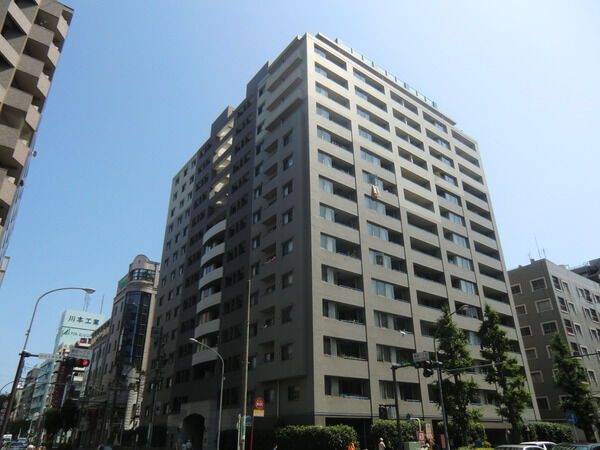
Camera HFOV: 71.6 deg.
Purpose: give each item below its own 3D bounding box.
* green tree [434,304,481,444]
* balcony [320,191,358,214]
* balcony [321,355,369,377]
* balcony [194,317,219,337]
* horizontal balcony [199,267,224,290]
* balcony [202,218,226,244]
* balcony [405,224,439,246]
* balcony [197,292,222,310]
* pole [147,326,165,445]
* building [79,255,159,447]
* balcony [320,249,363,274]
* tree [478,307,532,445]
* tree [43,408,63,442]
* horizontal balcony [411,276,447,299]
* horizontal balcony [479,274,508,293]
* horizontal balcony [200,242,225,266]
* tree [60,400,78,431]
[{"bbox_3d":[11.935,11.542,31.652,3.300,10.400,3.300,18,-31,-33],"label":"green tree"},{"bbox_3d":[3.325,-1.800,39.558,4.800,1.450,1.400,18,-32,-32],"label":"balcony"},{"bbox_3d":[3.350,11.370,32.960,4.800,1.450,1.400,18,-32,-32],"label":"balcony"},{"bbox_3d":[-10.477,11.630,47.039,1.500,1.268,6.254,18,-31,-33],"label":"balcony"},{"bbox_3d":[-10.216,6.292,48.902,1.500,1.300,5.800,18,-32,-32],"label":"horizontal balcony"},{"bbox_3d":[-10.537,1.019,52.199,1.500,1.268,6.254,18,-31,-33],"label":"balcony"},{"bbox_3d":[13.473,1.460,46.740,5.310,1.534,1.400,18,-31,-33],"label":"balcony"},{"bbox_3d":[-10.492,8.977,48.329,1.500,1.268,6.254,18,-31,-33],"label":"balcony"},{"bbox_3d":[-16.356,18.118,47.257,0.500,13.200,0.500,18,-32,-32],"label":"pole"},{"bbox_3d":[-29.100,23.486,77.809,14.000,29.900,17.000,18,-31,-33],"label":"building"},{"bbox_3d":[3.335,3.475,36.915,4.800,1.450,1.400,18,-32,-32],"label":"balcony"},{"bbox_3d":[17.722,13.104,36.821,3.900,12.700,3.900,18,-32,-32],"label":"tree"},{"bbox_3d":[-40.514,32.921,68.438,3.000,4.850,3.000,18,-31,-33],"label":"tree"},{"bbox_3d":[13.397,6.732,44.088,5.340,1.593,1.400,18,-31,-33],"label":"horizontal balcony"},{"bbox_3d":[23.953,7.611,52.562,5.841,1.475,1.400,18,-31,-33],"label":"horizontal balcony"},{"bbox_3d":[-10.522,3.672,50.909,1.500,1.268,6.254,18,-31,-33],"label":"horizontal balcony"},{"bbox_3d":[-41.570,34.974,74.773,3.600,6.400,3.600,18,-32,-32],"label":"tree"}]

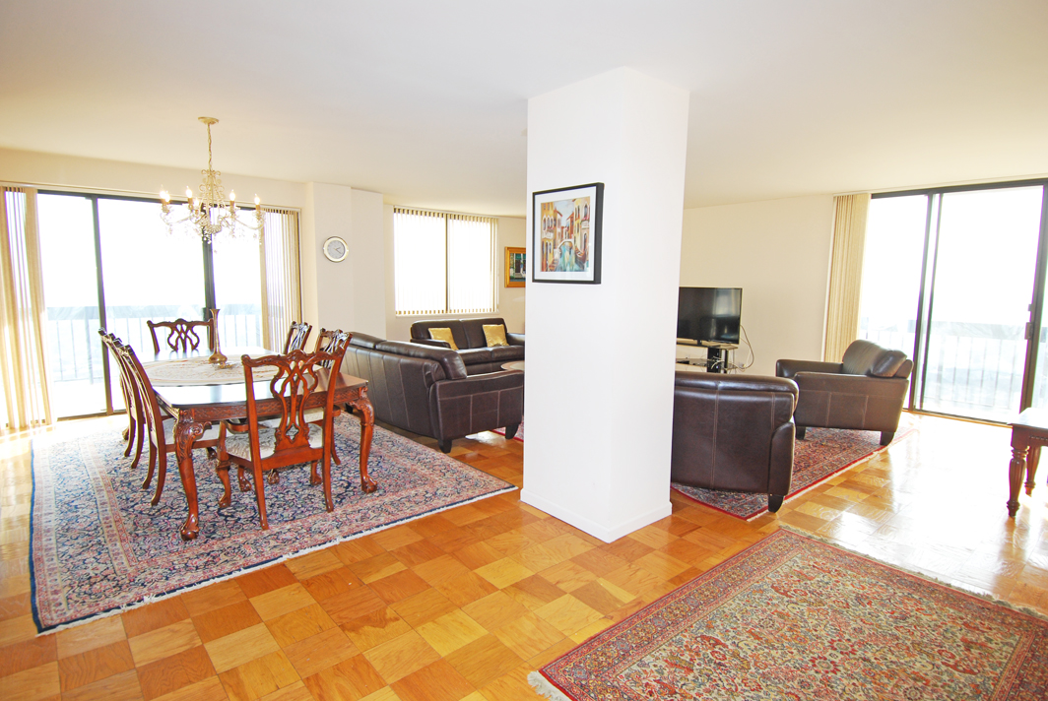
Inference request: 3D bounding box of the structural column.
[{"bbox_3d":[0.465,-0.246,3.197,0.593,2.480,0.745,-5,8,-41],"label":"structural column"}]

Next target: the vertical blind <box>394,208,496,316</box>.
[{"bbox_3d":[-1.123,-1.309,8.002,1.830,1.520,0.080,-5,8,-41],"label":"vertical blind"}]

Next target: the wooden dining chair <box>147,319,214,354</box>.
[{"bbox_3d":[-3.384,0.212,5.336,0.590,1.010,0.630,-5,8,-41],"label":"wooden dining chair"}]

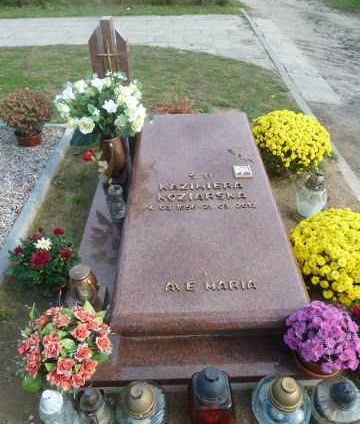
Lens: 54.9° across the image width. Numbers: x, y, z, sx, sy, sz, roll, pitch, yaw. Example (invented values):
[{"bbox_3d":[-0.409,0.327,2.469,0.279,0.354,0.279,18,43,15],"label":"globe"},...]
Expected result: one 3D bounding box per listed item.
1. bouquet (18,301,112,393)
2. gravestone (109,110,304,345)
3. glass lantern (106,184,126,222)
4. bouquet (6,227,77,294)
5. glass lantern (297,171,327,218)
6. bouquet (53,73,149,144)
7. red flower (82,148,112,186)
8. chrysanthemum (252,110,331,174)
[{"bbox_3d":[-0.381,0.439,1.144,0.320,0.293,0.311,-1,41,0],"label":"bouquet"},{"bbox_3d":[0.105,-0.106,1.829,0.700,0.171,1.598,-1,41,0],"label":"gravestone"},{"bbox_3d":[-0.323,-0.046,1.770,0.082,0.201,0.082,-1,41,0],"label":"glass lantern"},{"bbox_3d":[-0.576,0.236,1.500,0.299,0.336,0.293,-1,41,0],"label":"bouquet"},{"bbox_3d":[0.727,-0.099,1.894,0.144,0.268,0.144,-1,41,0],"label":"glass lantern"},{"bbox_3d":[-0.424,-0.536,1.849,0.488,0.378,0.451,-1,41,0],"label":"bouquet"},{"bbox_3d":[-0.389,-0.202,1.654,0.134,0.226,0.098,-1,41,0],"label":"red flower"},{"bbox_3d":[0.709,-0.446,2.215,0.482,0.372,0.470,-1,41,0],"label":"chrysanthemum"}]

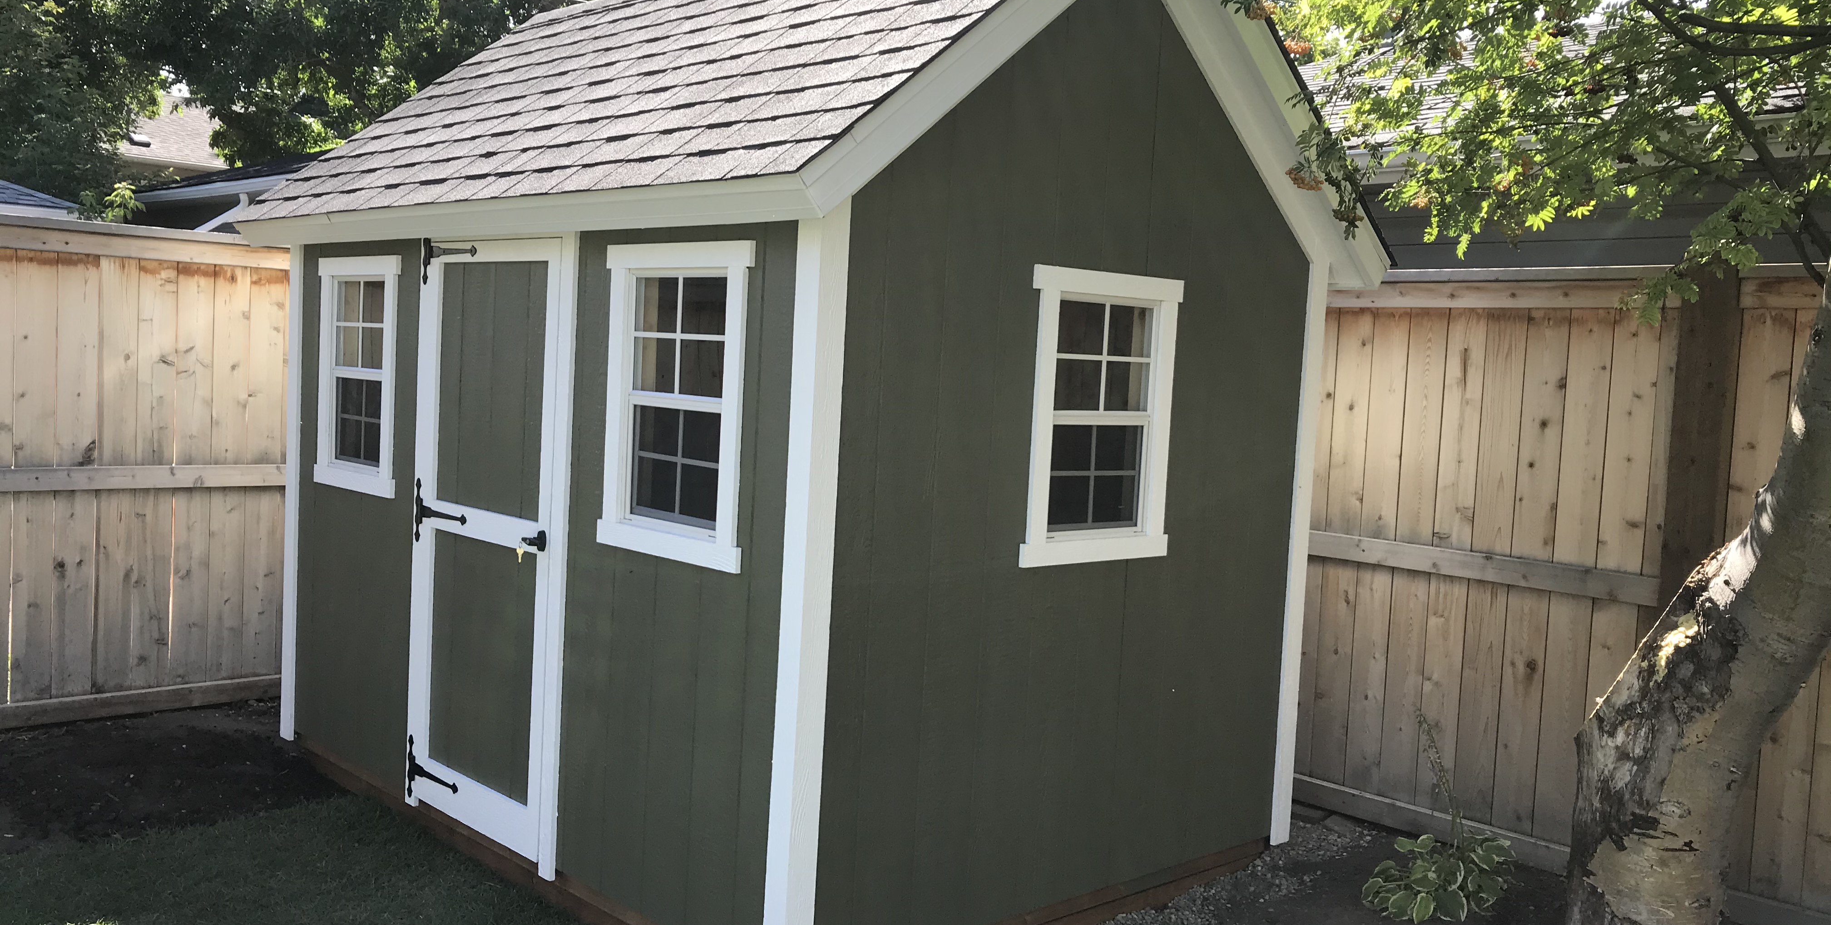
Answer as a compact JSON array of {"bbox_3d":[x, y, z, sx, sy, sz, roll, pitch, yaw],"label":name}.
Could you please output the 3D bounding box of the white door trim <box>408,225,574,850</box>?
[{"bbox_3d":[-1.333,0.231,4.580,0.055,1.826,0.830,0,5,-44],"label":"white door trim"}]

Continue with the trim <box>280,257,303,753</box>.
[{"bbox_3d":[-2.357,0.114,5.677,0.075,1.890,0.095,0,5,-44],"label":"trim"}]

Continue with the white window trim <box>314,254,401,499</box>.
[{"bbox_3d":[-1.971,-0.311,5.241,0.035,0.819,0.658,0,5,-44],"label":"white window trim"}]

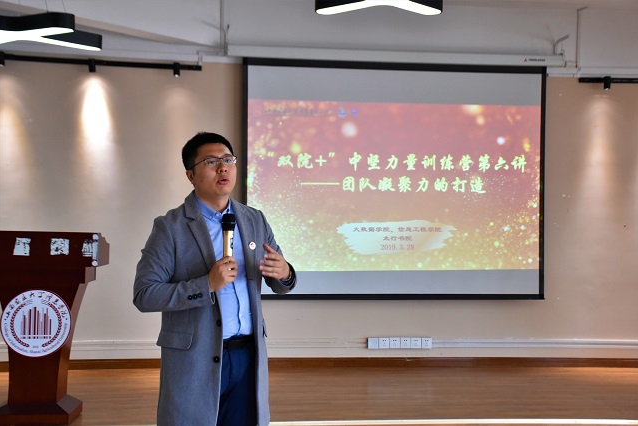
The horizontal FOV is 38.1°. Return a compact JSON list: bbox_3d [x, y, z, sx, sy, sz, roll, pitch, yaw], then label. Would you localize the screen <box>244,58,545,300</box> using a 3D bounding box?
[{"bbox_3d":[0.622,-0.253,7.360,2.450,1.885,0.040,1,0,-8],"label":"screen"}]

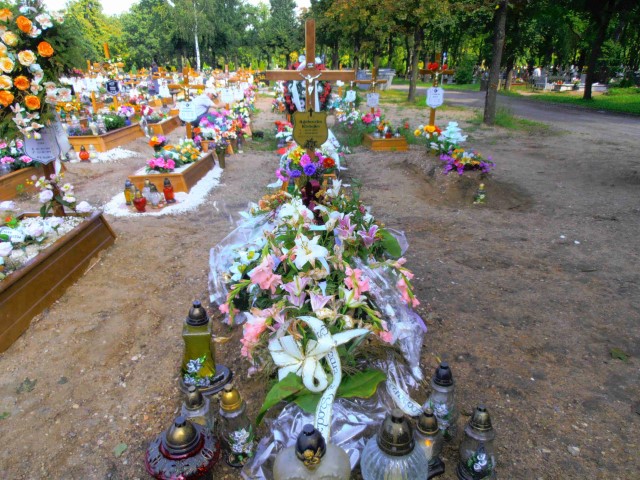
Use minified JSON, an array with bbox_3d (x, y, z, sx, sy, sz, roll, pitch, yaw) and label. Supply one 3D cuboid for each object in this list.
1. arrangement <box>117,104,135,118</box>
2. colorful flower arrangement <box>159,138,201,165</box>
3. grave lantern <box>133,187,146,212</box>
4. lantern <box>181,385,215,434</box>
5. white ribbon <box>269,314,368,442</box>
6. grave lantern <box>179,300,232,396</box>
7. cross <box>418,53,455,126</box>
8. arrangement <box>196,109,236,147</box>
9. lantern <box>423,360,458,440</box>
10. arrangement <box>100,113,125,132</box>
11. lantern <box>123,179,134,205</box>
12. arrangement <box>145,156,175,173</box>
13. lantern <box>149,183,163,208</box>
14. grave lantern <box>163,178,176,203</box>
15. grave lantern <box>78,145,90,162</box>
[{"bbox_3d":[-4.113,-2.723,9.405,0.366,0.287,0.327,0,22,0],"label":"arrangement"},{"bbox_3d":[-1.983,-1.276,6.263,0.570,0.320,0.460,0,21,0],"label":"colorful flower arrangement"},{"bbox_3d":[-1.944,-0.426,4.784,0.139,0.243,0.114,0,22,0],"label":"grave lantern"},{"bbox_3d":[-0.498,0.723,1.794,0.134,0.307,0.134,0,22,0],"label":"lantern"},{"bbox_3d":[-0.002,0.562,1.892,0.420,0.370,0.340,0,21,0],"label":"white ribbon"},{"bbox_3d":[-0.533,0.477,2.084,0.245,0.420,0.220,0,21,0],"label":"grave lantern"},{"bbox_3d":[1.940,-2.380,7.390,0.600,1.340,0.090,0,21,0],"label":"cross"},{"bbox_3d":[-1.786,-1.968,7.657,0.660,0.570,0.520,0,21,0],"label":"arrangement"},{"bbox_3d":[0.504,0.669,1.865,0.132,0.346,0.132,0,22,0],"label":"lantern"},{"bbox_3d":[-4.099,-2.319,8.808,0.460,0.360,0.420,0,21,0],"label":"arrangement"},{"bbox_3d":[-2.141,-0.538,5.013,0.084,0.277,0.084,0,22,0],"label":"lantern"},{"bbox_3d":[-2.082,-0.982,5.755,0.370,0.210,0.300,0,21,0],"label":"arrangement"},{"bbox_3d":[-1.825,-0.490,4.910,0.119,0.267,0.119,0,22,0],"label":"lantern"},{"bbox_3d":[-1.747,-0.573,5.115,0.119,0.269,0.119,0,22,0],"label":"grave lantern"},{"bbox_3d":[-3.929,-1.435,7.403,0.165,0.270,0.165,0,21,0],"label":"grave lantern"}]

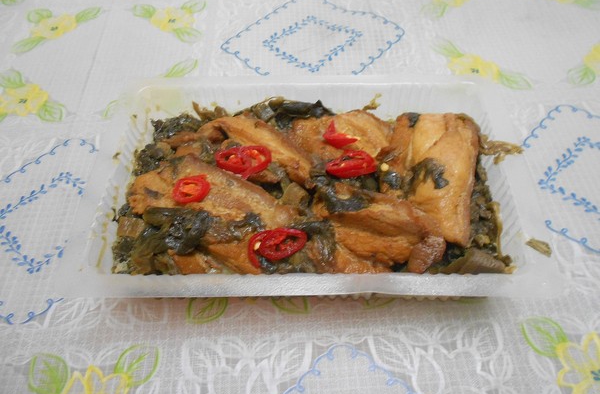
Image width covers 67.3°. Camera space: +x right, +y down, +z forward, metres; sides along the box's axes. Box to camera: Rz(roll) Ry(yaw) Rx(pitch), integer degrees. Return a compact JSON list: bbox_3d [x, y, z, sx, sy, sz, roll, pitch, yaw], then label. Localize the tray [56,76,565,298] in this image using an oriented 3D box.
[{"bbox_3d":[0.004,-0.001,0.240,0.213,0.045,0.131,0,57,1],"label":"tray"}]

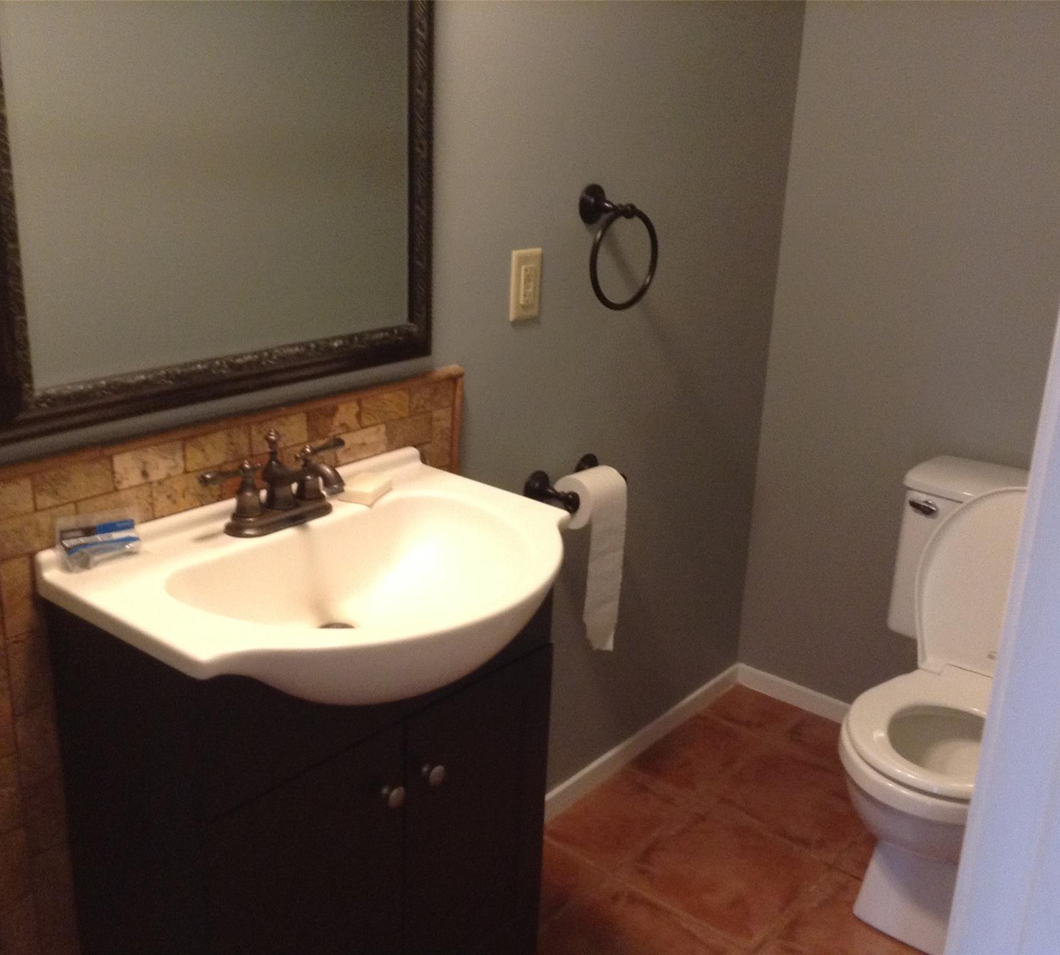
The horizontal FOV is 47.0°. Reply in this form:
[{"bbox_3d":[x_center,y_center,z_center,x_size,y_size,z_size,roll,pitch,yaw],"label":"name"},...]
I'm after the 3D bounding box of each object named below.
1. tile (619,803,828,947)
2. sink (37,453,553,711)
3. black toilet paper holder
[{"bbox_3d":[0.374,0.744,2.300,0.277,0.012,0.303,17,23,37],"label":"tile"},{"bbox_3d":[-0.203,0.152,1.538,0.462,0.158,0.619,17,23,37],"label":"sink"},{"bbox_3d":[0.101,0.008,2.200,0.095,0.070,0.221,17,23,37],"label":"black toilet paper holder"}]

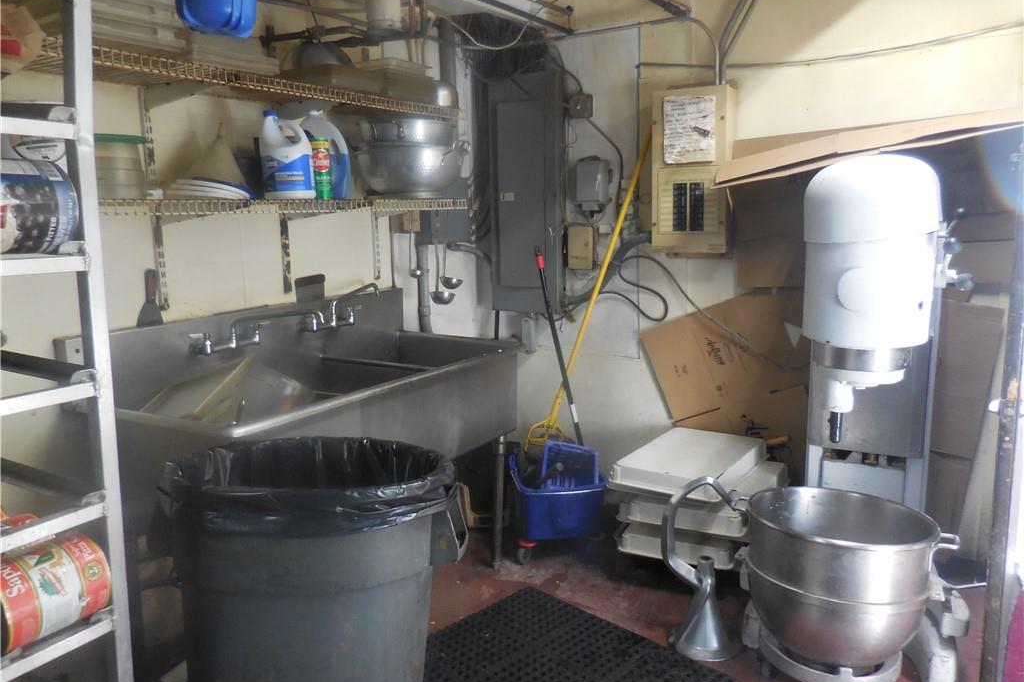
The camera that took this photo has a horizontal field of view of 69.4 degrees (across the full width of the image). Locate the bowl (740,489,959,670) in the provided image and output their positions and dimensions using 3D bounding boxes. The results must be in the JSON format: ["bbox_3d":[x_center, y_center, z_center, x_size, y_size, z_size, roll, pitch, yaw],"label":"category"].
[{"bbox_3d":[0.973,0.721,2.212,0.580,0.440,0.505,4,11,31],"label":"bowl"}]

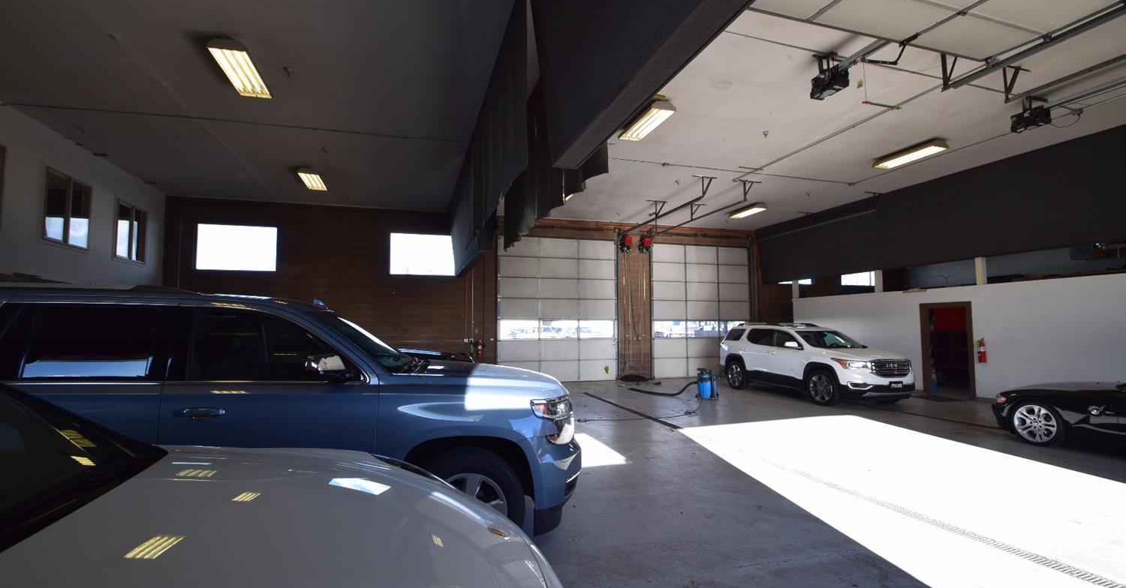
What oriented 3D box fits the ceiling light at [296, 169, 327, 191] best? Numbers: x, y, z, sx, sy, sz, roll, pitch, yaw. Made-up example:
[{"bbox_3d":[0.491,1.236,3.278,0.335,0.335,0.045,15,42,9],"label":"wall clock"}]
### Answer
[{"bbox_3d":[-5.409,-2.487,10.186,0.400,0.140,1.180,1,-4,-18],"label":"ceiling light"}]

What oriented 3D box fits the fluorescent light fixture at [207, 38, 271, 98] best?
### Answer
[{"bbox_3d":[-3.984,-2.788,5.846,0.400,0.140,1.180,1,-4,-18],"label":"fluorescent light fixture"}]

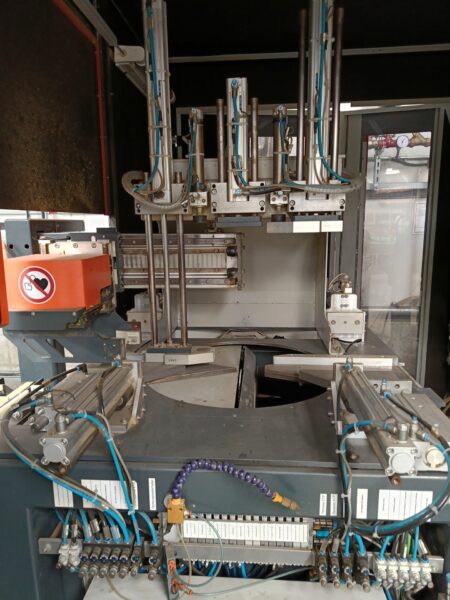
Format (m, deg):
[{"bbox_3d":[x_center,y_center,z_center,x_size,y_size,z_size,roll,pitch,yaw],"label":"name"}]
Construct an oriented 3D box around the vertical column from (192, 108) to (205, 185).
[{"bbox_3d":[-0.080,-0.469,1.279,0.030,0.217,0.032,0,10,5],"label":"vertical column"}]

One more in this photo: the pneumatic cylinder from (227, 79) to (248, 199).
[{"bbox_3d":[0.034,-0.427,1.131,0.054,0.310,0.058,0,11,4],"label":"pneumatic cylinder"}]

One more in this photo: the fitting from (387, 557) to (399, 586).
[{"bbox_3d":[0.405,0.656,1.006,0.021,0.052,0.034,0,10,5],"label":"fitting"}]

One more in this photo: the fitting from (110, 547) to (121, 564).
[{"bbox_3d":[-0.263,0.613,0.997,0.019,0.019,0.027,0,10,5],"label":"fitting"}]

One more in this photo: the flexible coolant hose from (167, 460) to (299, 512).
[{"bbox_3d":[0.023,0.413,0.921,0.275,0.098,0.050,0,10,5],"label":"flexible coolant hose"}]

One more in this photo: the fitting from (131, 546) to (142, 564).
[{"bbox_3d":[-0.224,0.646,1.054,0.022,0.034,0.024,0,10,5],"label":"fitting"}]

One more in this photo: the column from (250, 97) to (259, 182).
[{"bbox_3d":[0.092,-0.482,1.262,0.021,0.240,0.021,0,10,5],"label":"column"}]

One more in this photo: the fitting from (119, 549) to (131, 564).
[{"bbox_3d":[-0.241,0.614,0.996,0.019,0.019,0.027,0,10,5],"label":"fitting"}]

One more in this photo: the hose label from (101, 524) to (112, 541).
[{"bbox_3d":[-0.224,0.442,0.790,0.013,0.026,0.010,-8,7,5],"label":"hose label"}]

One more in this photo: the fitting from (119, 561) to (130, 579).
[{"bbox_3d":[-0.241,0.646,0.997,0.019,0.020,0.030,0,10,5],"label":"fitting"}]

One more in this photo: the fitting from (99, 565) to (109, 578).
[{"bbox_3d":[-0.307,0.687,1.053,0.018,0.027,0.020,0,10,5],"label":"fitting"}]

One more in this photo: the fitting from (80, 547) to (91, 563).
[{"bbox_3d":[-0.337,0.614,1.004,0.019,0.019,0.027,0,10,5],"label":"fitting"}]

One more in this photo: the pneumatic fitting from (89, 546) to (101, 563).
[{"bbox_3d":[-0.314,0.613,1.002,0.019,0.019,0.027,0,10,5],"label":"pneumatic fitting"}]

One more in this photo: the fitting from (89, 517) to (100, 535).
[{"bbox_3d":[-0.333,0.579,1.067,0.019,0.036,0.018,0,10,5],"label":"fitting"}]

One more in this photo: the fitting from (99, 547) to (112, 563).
[{"bbox_3d":[-0.287,0.611,0.999,0.019,0.019,0.027,0,10,5],"label":"fitting"}]

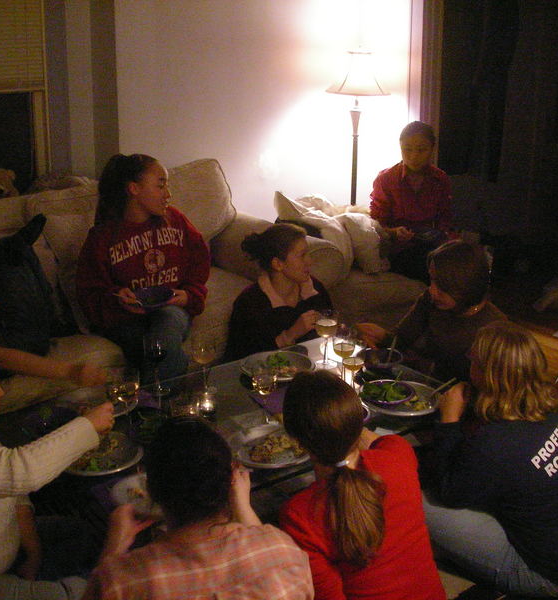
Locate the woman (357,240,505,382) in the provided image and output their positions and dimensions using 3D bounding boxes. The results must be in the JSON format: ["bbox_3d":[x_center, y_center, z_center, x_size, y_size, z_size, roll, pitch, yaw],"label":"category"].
[{"bbox_3d":[0.561,0.205,3.266,0.490,0.820,0.660,15,23,41],"label":"woman"}]

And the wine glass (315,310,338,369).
[{"bbox_3d":[0.168,0.137,3.096,0.076,0.195,0.076,0,17,0],"label":"wine glass"}]

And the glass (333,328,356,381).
[{"bbox_3d":[0.216,0.192,2.917,0.076,0.195,0.076,0,17,0],"label":"glass"}]

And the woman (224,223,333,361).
[{"bbox_3d":[0.031,0.148,3.414,0.460,0.850,0.560,-11,20,-30],"label":"woman"}]

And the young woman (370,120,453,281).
[{"bbox_3d":[0.627,-0.473,4.229,0.470,0.770,0.580,0,17,3],"label":"young woman"}]

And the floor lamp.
[{"bbox_3d":[0.420,-0.651,4.948,0.350,1.470,0.350,0,17,0],"label":"floor lamp"}]

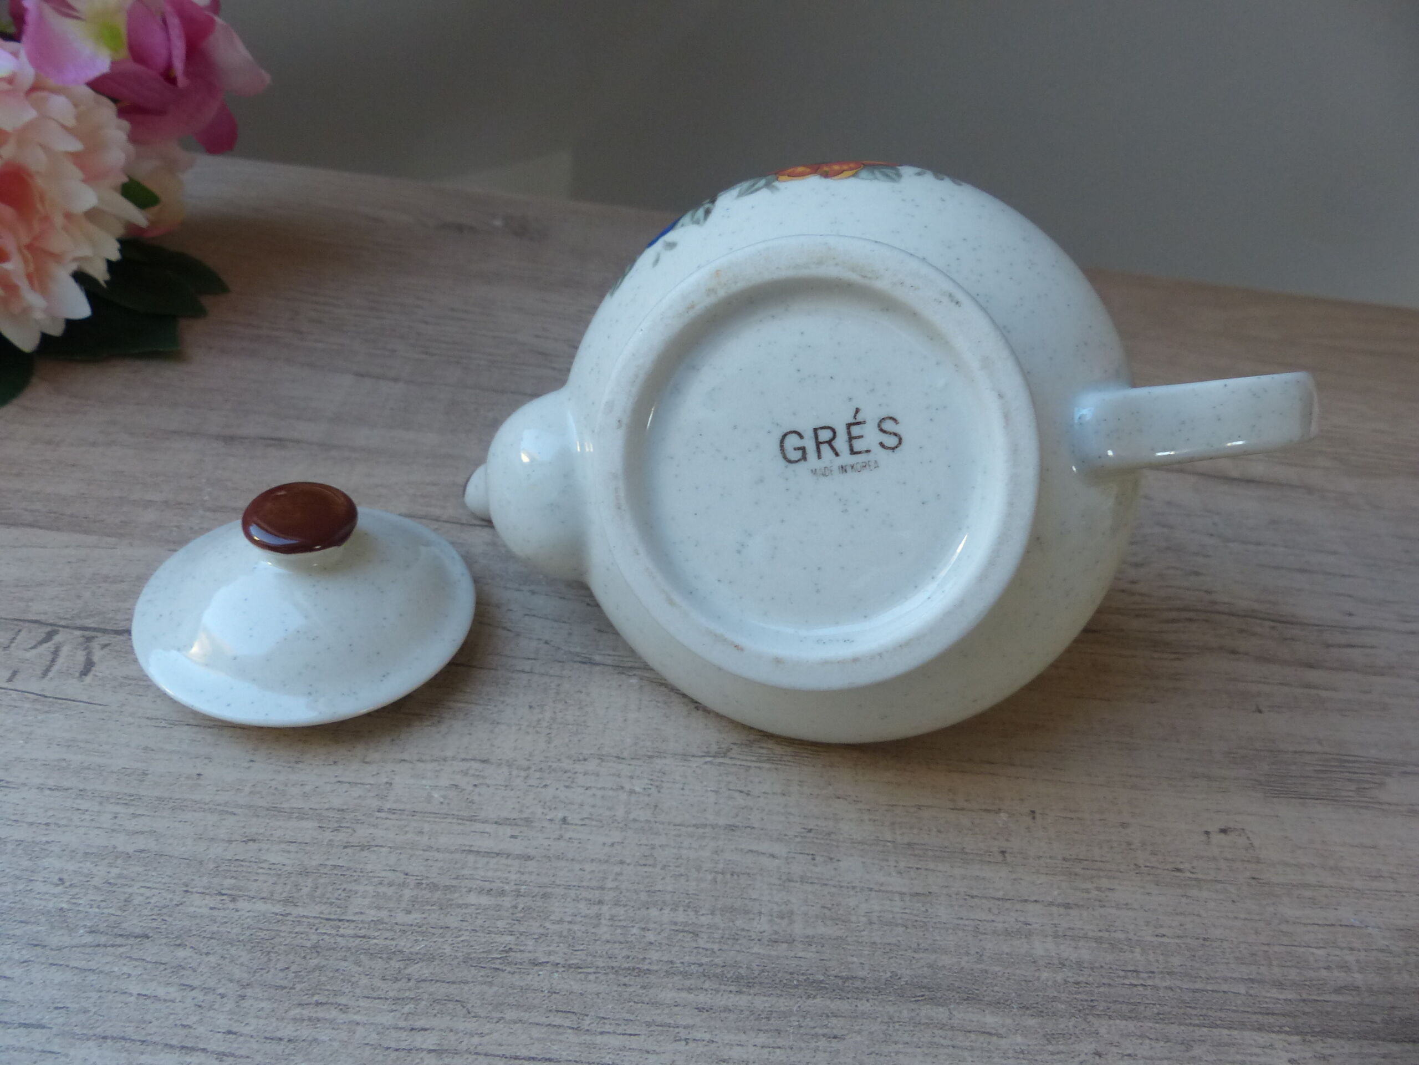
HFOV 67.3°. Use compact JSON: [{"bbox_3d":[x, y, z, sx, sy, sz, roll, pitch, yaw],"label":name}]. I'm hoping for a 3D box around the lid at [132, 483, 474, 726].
[{"bbox_3d":[-0.107,0.009,0.284,0.088,0.041,0.088,6,40,-5],"label":"lid"}]

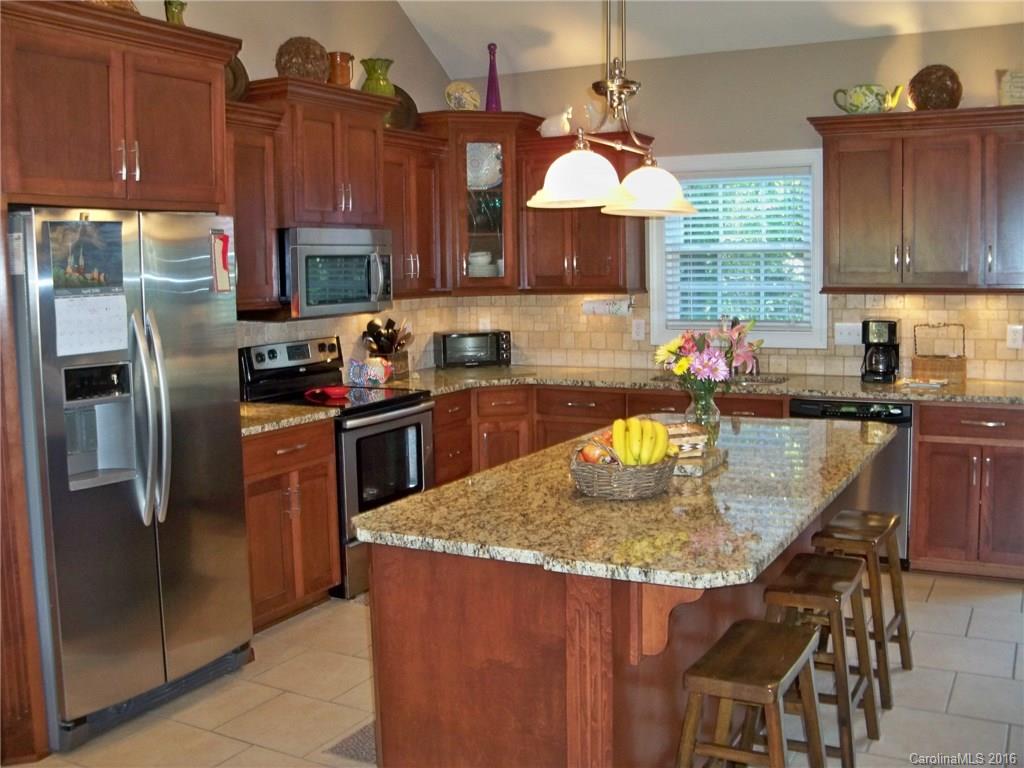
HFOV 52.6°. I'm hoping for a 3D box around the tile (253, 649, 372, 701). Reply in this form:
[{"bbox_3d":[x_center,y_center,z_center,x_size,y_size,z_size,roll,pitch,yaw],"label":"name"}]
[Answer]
[{"bbox_3d":[-0.742,1.119,3.992,0.398,0.010,0.367,3,8,29],"label":"tile"}]

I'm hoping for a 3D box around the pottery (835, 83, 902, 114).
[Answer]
[{"bbox_3d":[1.839,-1.463,5.365,0.345,0.170,0.190,3,7,28],"label":"pottery"}]

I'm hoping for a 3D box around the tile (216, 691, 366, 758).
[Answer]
[{"bbox_3d":[-0.747,1.171,3.567,0.395,0.010,0.395,3,7,28],"label":"tile"}]

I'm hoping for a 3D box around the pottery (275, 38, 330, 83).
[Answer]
[{"bbox_3d":[-1.017,-1.551,5.002,0.250,0.245,0.250,-1,7,0],"label":"pottery"}]

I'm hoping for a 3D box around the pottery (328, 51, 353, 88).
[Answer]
[{"bbox_3d":[-0.897,-1.624,5.419,0.135,0.220,0.135,-1,6,0],"label":"pottery"}]

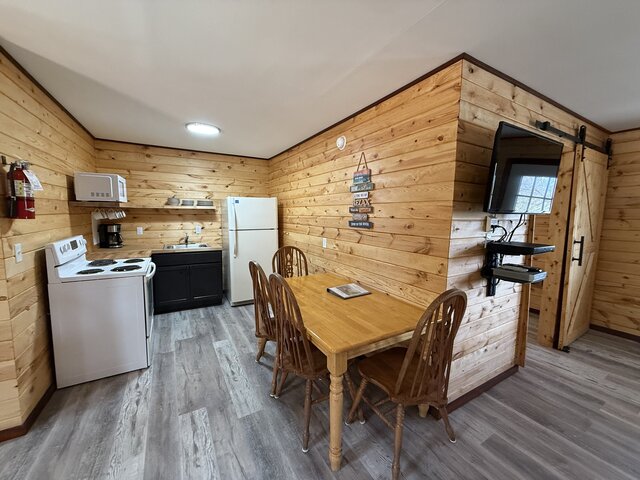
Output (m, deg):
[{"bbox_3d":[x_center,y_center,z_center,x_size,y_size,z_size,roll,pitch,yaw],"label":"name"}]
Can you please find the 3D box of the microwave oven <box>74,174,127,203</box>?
[{"bbox_3d":[-2.475,-0.579,2.961,0.370,0.290,0.500,-2,6,-26],"label":"microwave oven"}]

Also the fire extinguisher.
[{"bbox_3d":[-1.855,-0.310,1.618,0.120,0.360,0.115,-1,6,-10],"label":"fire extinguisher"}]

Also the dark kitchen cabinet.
[{"bbox_3d":[-2.055,0.586,4.040,0.915,0.875,0.540,-3,7,-30],"label":"dark kitchen cabinet"}]

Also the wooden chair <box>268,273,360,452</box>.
[{"bbox_3d":[-0.063,0.736,1.846,0.560,1.040,0.530,-3,7,-30],"label":"wooden chair"}]

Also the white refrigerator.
[{"bbox_3d":[-1.184,0.152,4.362,0.768,1.685,0.680,-3,7,-30],"label":"white refrigerator"}]

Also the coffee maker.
[{"bbox_3d":[-2.826,-0.039,3.498,0.245,0.325,0.190,-1,6,-15],"label":"coffee maker"}]

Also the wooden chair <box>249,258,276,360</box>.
[{"bbox_3d":[-0.354,0.685,2.328,0.560,1.040,0.530,-2,6,-27],"label":"wooden chair"}]

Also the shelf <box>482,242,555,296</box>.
[{"bbox_3d":[1.408,0.241,1.848,0.340,0.440,0.320,-3,7,-30],"label":"shelf"}]

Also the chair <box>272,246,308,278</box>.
[{"bbox_3d":[-0.247,0.620,2.998,0.530,1.040,0.560,-3,7,-30],"label":"chair"}]

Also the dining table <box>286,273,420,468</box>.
[{"bbox_3d":[0.070,0.848,2.243,0.885,0.740,1.520,-3,7,-30],"label":"dining table"}]

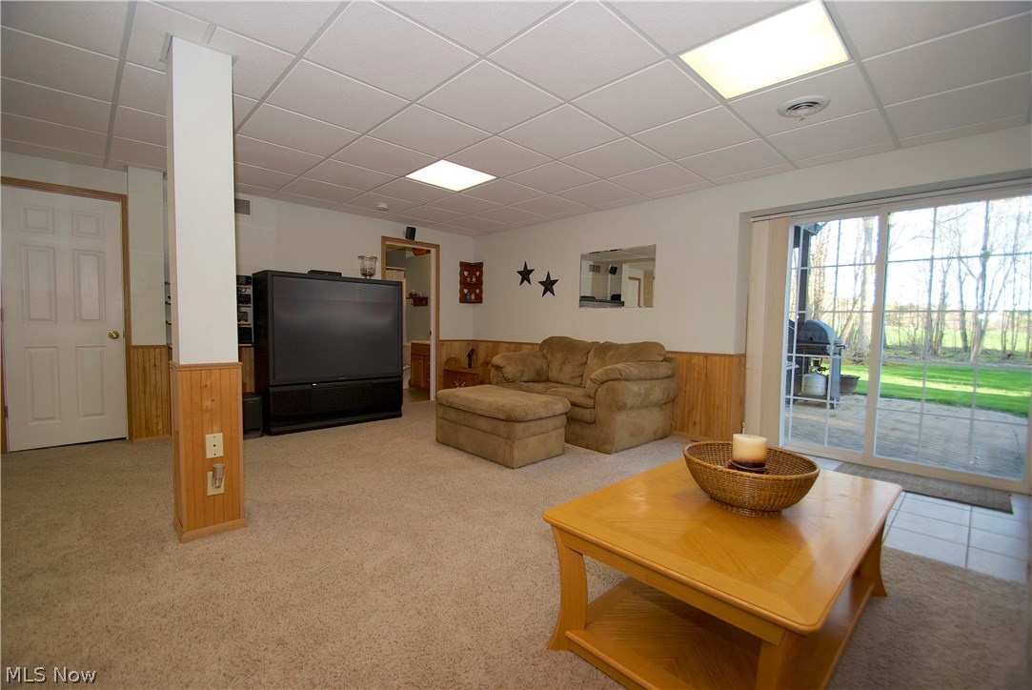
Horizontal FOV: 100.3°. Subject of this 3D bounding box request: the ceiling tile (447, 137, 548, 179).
[{"bbox_3d":[-0.126,-1.409,3.265,0.602,0.020,0.602,-2,4,-44],"label":"ceiling tile"}]

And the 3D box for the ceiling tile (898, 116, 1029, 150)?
[{"bbox_3d":[2.755,-1.327,2.674,0.165,0.020,0.555,-2,5,-44],"label":"ceiling tile"}]

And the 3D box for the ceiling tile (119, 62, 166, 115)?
[{"bbox_3d":[-1.864,-1.384,2.445,0.605,0.025,0.605,-3,5,-44],"label":"ceiling tile"}]

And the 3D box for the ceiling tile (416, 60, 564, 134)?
[{"bbox_3d":[-0.141,-1.359,2.417,0.605,0.025,0.605,-3,5,-44],"label":"ceiling tile"}]

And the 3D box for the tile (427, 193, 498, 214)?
[{"bbox_3d":[-0.535,-1.493,4.575,0.605,0.025,0.605,-3,5,-44],"label":"tile"}]

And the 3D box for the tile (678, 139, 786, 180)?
[{"bbox_3d":[1.598,-1.381,3.235,0.602,0.020,0.602,-2,4,-44],"label":"tile"}]

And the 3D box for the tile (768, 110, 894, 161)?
[{"bbox_3d":[2.021,-1.350,2.797,0.602,0.020,0.602,-2,4,-44],"label":"tile"}]

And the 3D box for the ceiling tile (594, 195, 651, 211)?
[{"bbox_3d":[1.044,-1.455,4.402,0.195,0.025,0.600,-2,4,-44],"label":"ceiling tile"}]

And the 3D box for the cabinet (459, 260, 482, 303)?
[{"bbox_3d":[-0.635,-0.892,6.273,0.335,0.585,0.170,1,3,1],"label":"cabinet"}]

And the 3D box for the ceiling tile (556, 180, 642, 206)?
[{"bbox_3d":[0.751,-1.448,4.124,0.605,0.025,0.605,-3,5,-44],"label":"ceiling tile"}]

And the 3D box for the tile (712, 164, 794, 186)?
[{"bbox_3d":[1.914,-1.390,3.513,0.174,0.020,0.591,-2,5,-44],"label":"tile"}]

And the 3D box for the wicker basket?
[{"bbox_3d":[0.790,0.463,1.495,0.405,0.155,0.405,-3,5,-44],"label":"wicker basket"}]

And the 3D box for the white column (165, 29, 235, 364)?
[{"bbox_3d":[-1.508,-0.636,2.070,0.225,1.440,0.230,-2,4,-44],"label":"white column"}]

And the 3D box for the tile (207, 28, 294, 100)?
[{"bbox_3d":[-1.344,-1.358,2.104,0.299,0.020,0.579,-2,5,-44],"label":"tile"}]

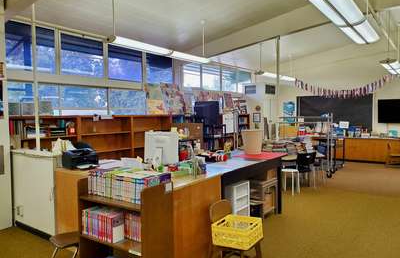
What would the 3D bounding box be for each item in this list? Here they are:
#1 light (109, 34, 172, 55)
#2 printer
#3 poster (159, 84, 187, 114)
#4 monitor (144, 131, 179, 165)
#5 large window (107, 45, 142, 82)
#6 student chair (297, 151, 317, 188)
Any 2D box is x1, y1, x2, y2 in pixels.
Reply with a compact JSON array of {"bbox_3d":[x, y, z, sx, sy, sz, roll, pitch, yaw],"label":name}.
[{"bbox_3d":[-0.941,-1.331,4.902,0.290,0.110,1.220,1,3,38],"label":"light"},{"bbox_3d":[-1.590,0.401,4.026,0.260,0.215,0.380,1,3,38],"label":"printer"},{"bbox_3d":[-0.653,-0.716,7.330,0.030,0.760,0.690,-16,-7,37],"label":"poster"},{"bbox_3d":[-0.474,0.271,3.759,0.420,0.460,0.170,0,2,15],"label":"monitor"},{"bbox_3d":[-1.639,-1.427,6.690,0.080,0.674,0.957,1,3,38],"label":"large window"},{"bbox_3d":[2.313,0.861,6.526,0.410,0.740,0.420,-1,2,2],"label":"student chair"}]

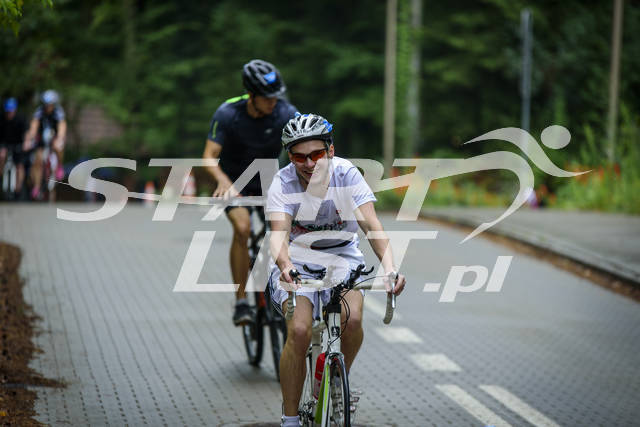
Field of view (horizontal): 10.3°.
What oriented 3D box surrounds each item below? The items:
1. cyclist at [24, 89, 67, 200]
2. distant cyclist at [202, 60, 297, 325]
[{"bbox_3d":[-3.628,-0.919,47.000,0.540,1.460,0.950,0,3,-8],"label":"cyclist"},{"bbox_3d":[-0.352,-0.122,20.700,0.630,1.540,0.950,0,3,-10],"label":"distant cyclist"}]

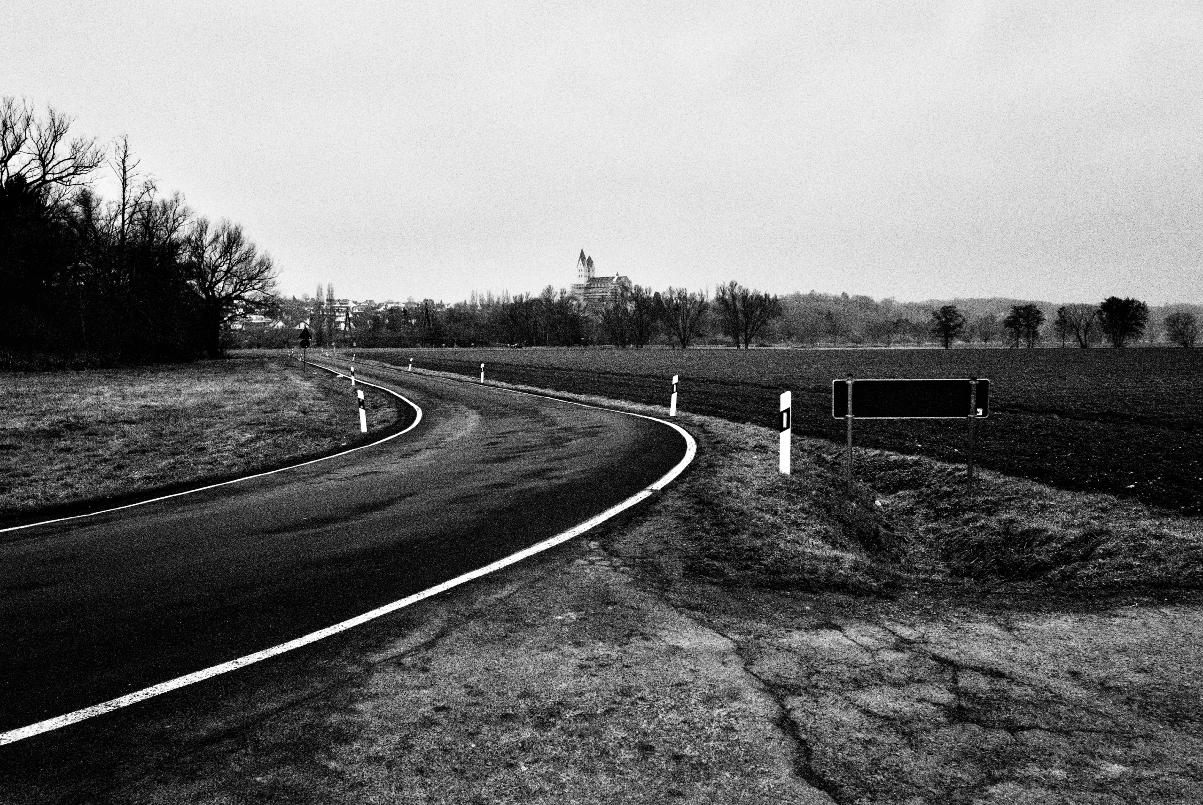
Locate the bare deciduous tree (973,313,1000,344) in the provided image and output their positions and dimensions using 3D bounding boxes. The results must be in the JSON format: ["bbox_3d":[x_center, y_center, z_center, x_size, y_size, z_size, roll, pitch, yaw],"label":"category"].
[{"bbox_3d":[135.914,-26.012,330.000,8.992,11.266,8.543,1,4,22],"label":"bare deciduous tree"}]

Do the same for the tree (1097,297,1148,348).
[{"bbox_3d":[150.346,-23.180,270.000,14.452,14.640,13.730,2,4,29],"label":"tree"}]

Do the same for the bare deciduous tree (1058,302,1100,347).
[{"bbox_3d":[140.300,-22.643,275.000,11.776,12.978,11.187,2,4,27],"label":"bare deciduous tree"}]

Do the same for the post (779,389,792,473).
[{"bbox_3d":[2.202,0.362,11.200,0.120,1.000,0.100,2,4,25],"label":"post"}]

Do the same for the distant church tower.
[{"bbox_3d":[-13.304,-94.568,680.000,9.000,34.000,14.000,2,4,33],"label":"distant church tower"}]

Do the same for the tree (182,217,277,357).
[{"bbox_3d":[-46.705,-14.515,118.000,11.484,17.536,10.910,-1,4,-22],"label":"tree"}]

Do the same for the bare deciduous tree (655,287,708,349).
[{"bbox_3d":[22.344,-23.677,262.000,14.534,17.100,13.807,0,4,5],"label":"bare deciduous tree"}]

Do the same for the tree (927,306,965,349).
[{"bbox_3d":[97.843,-21.420,265.000,10.574,12.772,10.045,1,4,20],"label":"tree"}]

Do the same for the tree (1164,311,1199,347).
[{"bbox_3d":[179.522,-22.713,290.000,10.443,11.357,9.920,2,4,32],"label":"tree"}]

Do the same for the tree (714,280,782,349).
[{"bbox_3d":[39.255,-23.597,250.000,17.518,18.325,16.642,1,4,9],"label":"tree"}]

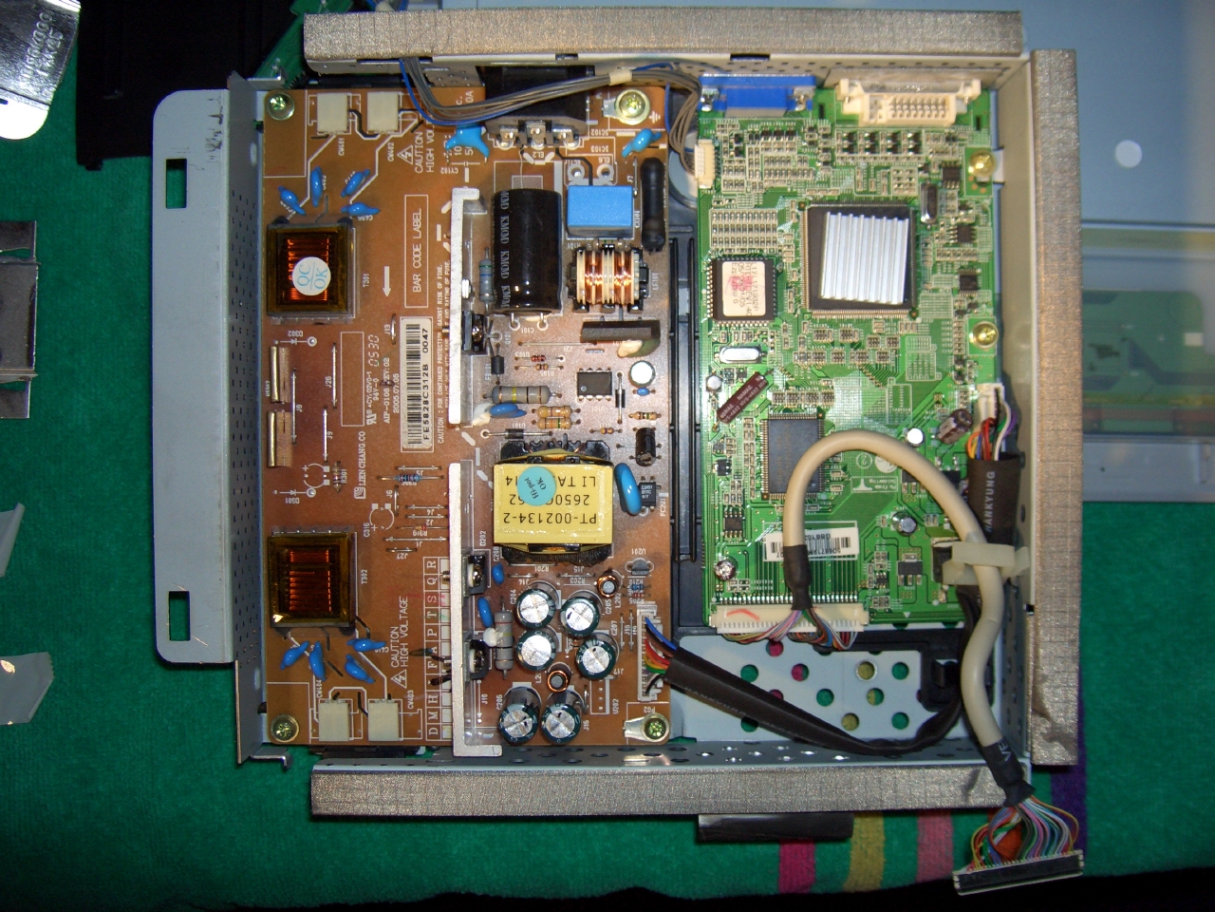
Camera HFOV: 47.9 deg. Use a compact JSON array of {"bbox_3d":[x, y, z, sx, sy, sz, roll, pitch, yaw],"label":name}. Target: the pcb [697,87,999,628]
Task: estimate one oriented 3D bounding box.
[{"bbox_3d":[0.065,-0.027,0.364,0.082,0.015,0.146,0,90,1],"label":"pcb"}]

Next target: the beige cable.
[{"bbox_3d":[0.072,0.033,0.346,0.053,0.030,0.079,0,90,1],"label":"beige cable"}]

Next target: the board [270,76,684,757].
[{"bbox_3d":[-0.038,-0.011,0.360,0.111,0.028,0.178,0,90,1],"label":"board"}]

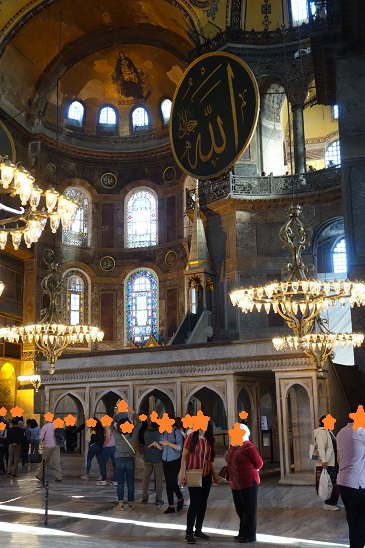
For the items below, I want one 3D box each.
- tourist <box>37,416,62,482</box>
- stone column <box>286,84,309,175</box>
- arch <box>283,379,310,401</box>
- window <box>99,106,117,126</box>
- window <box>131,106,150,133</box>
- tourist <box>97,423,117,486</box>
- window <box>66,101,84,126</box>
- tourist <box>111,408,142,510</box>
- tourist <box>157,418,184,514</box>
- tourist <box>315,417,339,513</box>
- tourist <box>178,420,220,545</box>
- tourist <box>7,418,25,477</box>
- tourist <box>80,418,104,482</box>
[{"bbox_3d":[-3.513,4.605,17.395,0.580,1.782,0.470,-9,-15,31],"label":"tourist"},{"bbox_3d":[6.047,-7.318,34.358,0.920,5.741,0.920,-7,-14,26],"label":"stone column"},{"bbox_3d":[2.822,2.857,16.034,0.718,0.480,0.180,-8,-14,29],"label":"arch"},{"bbox_3d":[-5.960,-12.516,51.995,1.400,1.650,0.400,1,-12,-11],"label":"window"},{"bbox_3d":[-3.351,-12.408,52.209,1.530,2.100,0.400,-5,-13,17],"label":"window"},{"bbox_3d":[-1.822,4.288,15.961,0.450,1.620,0.450,-5,-13,17],"label":"tourist"},{"bbox_3d":[-8.327,-12.491,50.920,1.450,1.950,0.400,8,-15,-37],"label":"window"},{"bbox_3d":[-1.039,3.400,12.139,0.580,1.791,0.420,1,-13,-8],"label":"tourist"},{"bbox_3d":[-0.192,3.265,11.347,0.450,1.620,0.480,10,-16,-40],"label":"tourist"},{"bbox_3d":[2.473,3.218,11.230,0.460,1.580,0.480,-3,-12,11],"label":"tourist"},{"bbox_3d":[0.208,2.701,8.739,0.520,1.651,0.350,0,-12,-6],"label":"tourist"},{"bbox_3d":[-4.977,5.168,19.623,0.520,1.692,0.350,-1,-12,0],"label":"tourist"},{"bbox_3d":[-2.367,4.665,17.468,0.560,1.656,0.430,-6,-13,22],"label":"tourist"}]

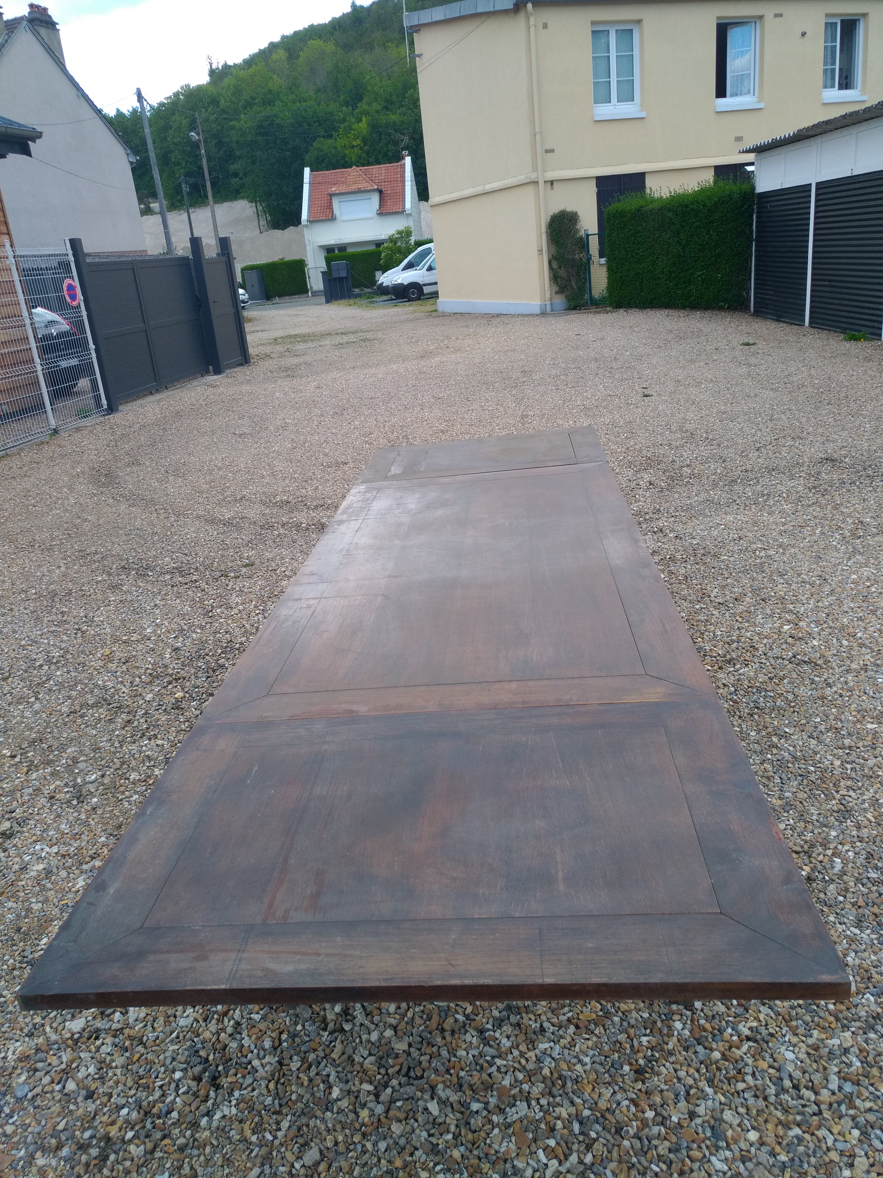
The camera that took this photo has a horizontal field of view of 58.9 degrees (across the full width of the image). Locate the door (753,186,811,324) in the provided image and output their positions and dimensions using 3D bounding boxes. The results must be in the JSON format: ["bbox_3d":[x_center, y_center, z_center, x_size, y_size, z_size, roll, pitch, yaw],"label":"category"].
[{"bbox_3d":[5.814,-5.688,13.400,0.100,2.070,2.200,-6,21,0],"label":"door"}]

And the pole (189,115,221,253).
[{"bbox_3d":[-10.202,-16.652,34.500,0.600,7.400,0.400,-6,21,0],"label":"pole"}]

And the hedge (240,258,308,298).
[{"bbox_3d":[-8.856,-16.419,41.500,3.400,1.700,1.000,-8,21,-5],"label":"hedge"}]

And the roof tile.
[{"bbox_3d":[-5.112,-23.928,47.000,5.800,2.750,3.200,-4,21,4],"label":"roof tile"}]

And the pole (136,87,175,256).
[{"bbox_3d":[-10.366,-14.372,29.000,0.320,7.400,0.320,-6,21,0],"label":"pole"}]

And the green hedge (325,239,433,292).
[{"bbox_3d":[-3.245,-17.054,41.500,5.900,1.900,1.000,-5,21,3],"label":"green hedge"}]

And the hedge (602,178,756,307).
[{"bbox_3d":[5.184,-7.083,16.328,0.950,2.120,3.700,-19,25,-30],"label":"hedge"}]

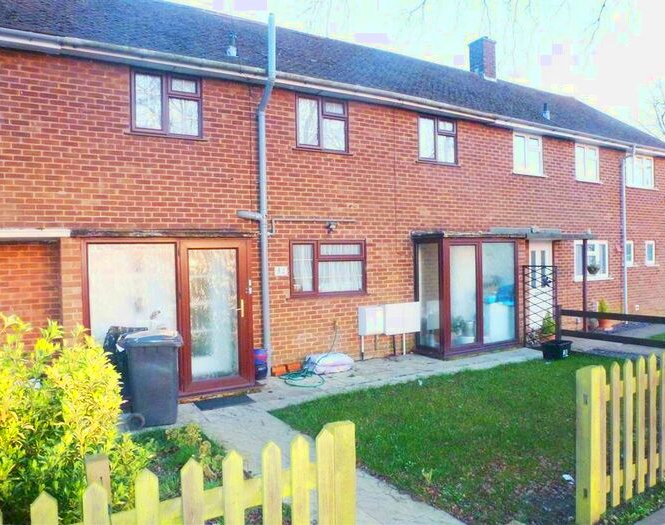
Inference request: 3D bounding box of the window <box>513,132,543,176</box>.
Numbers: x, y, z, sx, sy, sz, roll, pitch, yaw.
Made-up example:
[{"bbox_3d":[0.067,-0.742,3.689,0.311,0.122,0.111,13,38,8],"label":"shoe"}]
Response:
[{"bbox_3d":[4.340,-2.371,10.689,1.030,0.910,0.120,-2,1,-30],"label":"window"}]

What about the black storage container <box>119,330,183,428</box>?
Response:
[{"bbox_3d":[-2.085,1.307,5.593,0.700,1.050,0.570,-2,1,-30],"label":"black storage container"}]

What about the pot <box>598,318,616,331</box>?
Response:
[{"bbox_3d":[6.564,1.430,11.702,0.410,0.325,0.410,-2,1,-30],"label":"pot"}]

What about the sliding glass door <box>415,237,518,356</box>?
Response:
[{"bbox_3d":[2.594,0.591,9.237,2.000,2.140,0.720,-2,1,-30],"label":"sliding glass door"}]

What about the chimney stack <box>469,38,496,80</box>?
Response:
[{"bbox_3d":[4.614,-6.148,14.868,0.570,1.140,0.610,-2,1,-30],"label":"chimney stack"}]

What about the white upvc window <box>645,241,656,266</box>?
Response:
[{"bbox_3d":[8.784,-0.244,13.395,0.520,0.710,0.120,-2,1,-30],"label":"white upvc window"}]

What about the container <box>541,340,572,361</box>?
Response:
[{"bbox_3d":[3.944,1.521,8.483,0.420,0.300,0.370,-2,1,-30],"label":"container"}]

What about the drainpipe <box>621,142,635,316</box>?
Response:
[{"bbox_3d":[7.770,-0.721,12.592,0.120,4.660,0.310,-2,1,-30],"label":"drainpipe"}]

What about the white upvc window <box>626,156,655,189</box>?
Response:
[{"bbox_3d":[8.352,-2.453,13.139,1.470,0.890,0.120,-2,1,-30],"label":"white upvc window"}]

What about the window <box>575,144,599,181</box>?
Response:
[{"bbox_3d":[6.233,-2.404,11.834,0.980,0.890,0.120,-2,1,-30],"label":"window"}]

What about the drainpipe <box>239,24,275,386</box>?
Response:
[{"bbox_3d":[-1.106,-0.937,7.264,0.510,5.440,0.420,-2,1,-30],"label":"drainpipe"}]

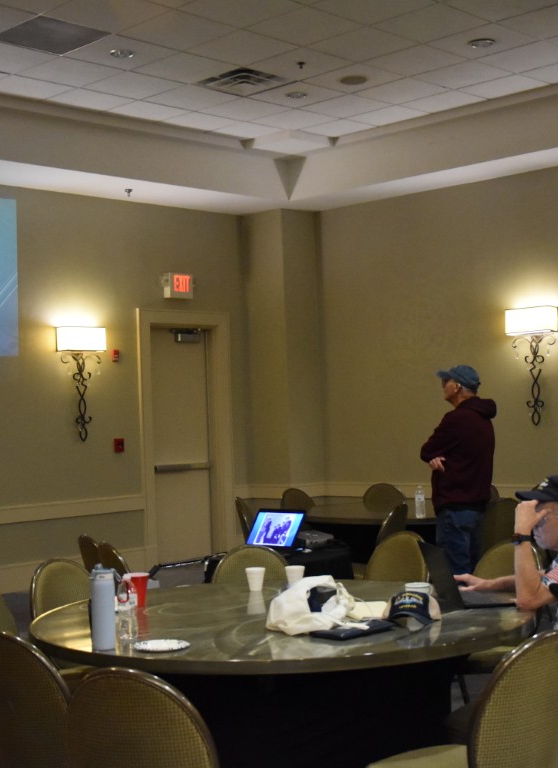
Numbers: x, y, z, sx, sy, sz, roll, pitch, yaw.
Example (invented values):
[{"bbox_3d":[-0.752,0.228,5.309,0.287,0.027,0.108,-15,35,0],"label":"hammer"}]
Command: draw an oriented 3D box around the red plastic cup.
[{"bbox_3d":[-0.536,0.782,4.735,0.095,0.120,0.095,-2,-2,-7],"label":"red plastic cup"}]

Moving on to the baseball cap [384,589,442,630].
[{"bbox_3d":[0.445,0.733,4.127,0.185,0.108,0.265,-3,-2,15],"label":"baseball cap"}]

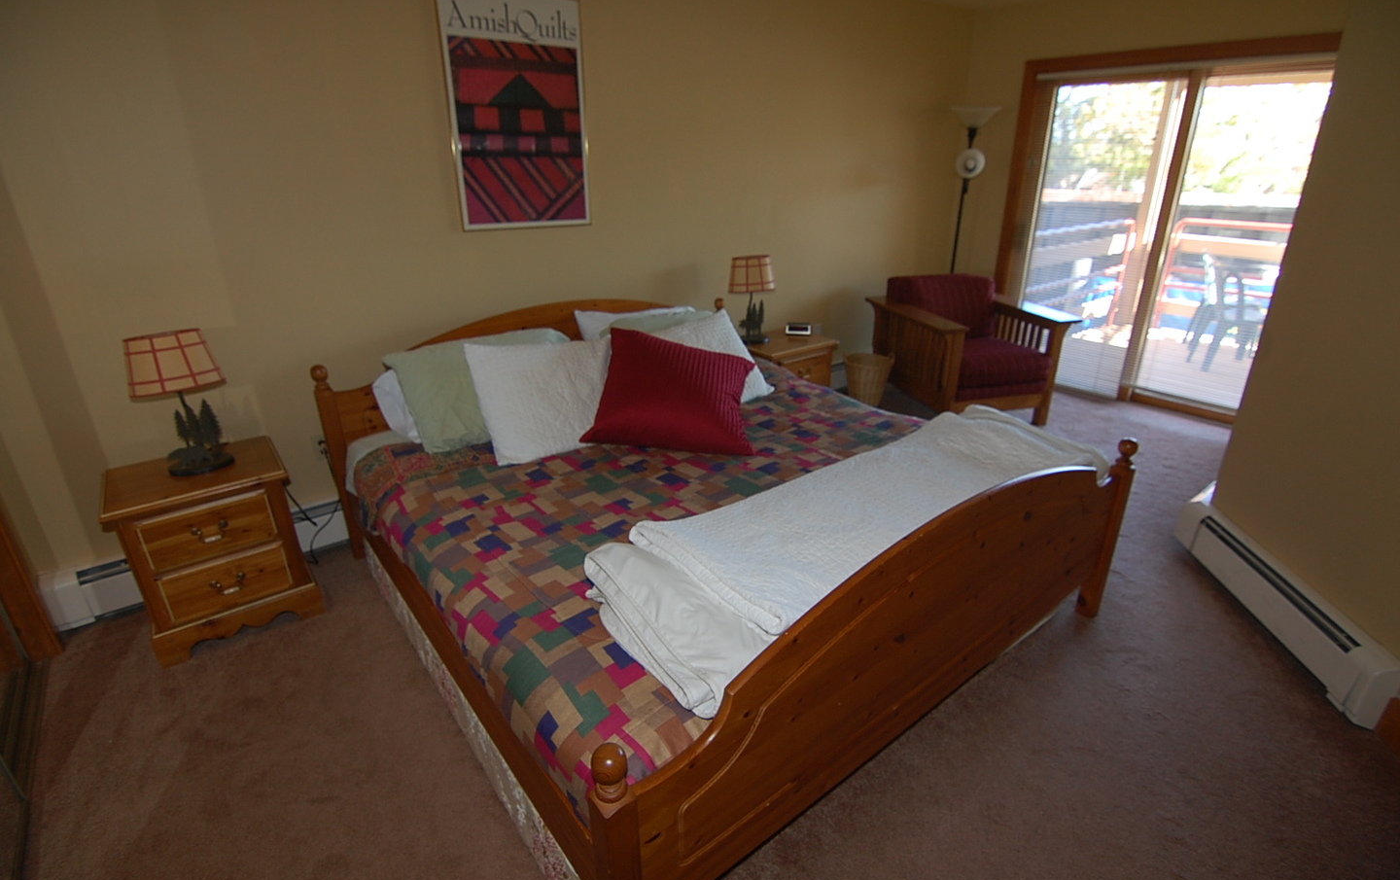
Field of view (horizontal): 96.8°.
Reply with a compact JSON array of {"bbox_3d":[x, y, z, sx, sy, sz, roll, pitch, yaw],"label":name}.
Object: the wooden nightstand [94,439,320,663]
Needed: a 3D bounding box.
[{"bbox_3d":[-1.726,0.367,2.238,0.485,0.555,0.475,-18,27,-36],"label":"wooden nightstand"}]

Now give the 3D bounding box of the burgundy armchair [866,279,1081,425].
[{"bbox_3d":[1.693,-0.651,4.085,0.860,0.830,0.980,-6,22,-13],"label":"burgundy armchair"}]

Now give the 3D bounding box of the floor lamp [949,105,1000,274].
[{"bbox_3d":[1.810,-1.349,4.419,0.340,1.830,0.340,-18,27,-36],"label":"floor lamp"}]

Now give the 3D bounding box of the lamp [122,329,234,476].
[{"bbox_3d":[-1.753,-0.131,2.103,0.255,0.470,0.240,-18,27,-36],"label":"lamp"}]

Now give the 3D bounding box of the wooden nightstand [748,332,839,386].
[{"bbox_3d":[0.473,-0.329,3.781,0.500,0.545,0.475,-18,27,-36],"label":"wooden nightstand"}]

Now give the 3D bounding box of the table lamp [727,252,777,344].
[{"bbox_3d":[0.324,-0.800,3.599,0.260,0.475,0.245,-18,27,-36],"label":"table lamp"}]

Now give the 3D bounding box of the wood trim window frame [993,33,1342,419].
[{"bbox_3d":[2.799,-1.234,3.848,0.100,2.050,1.870,-18,27,-36],"label":"wood trim window frame"}]

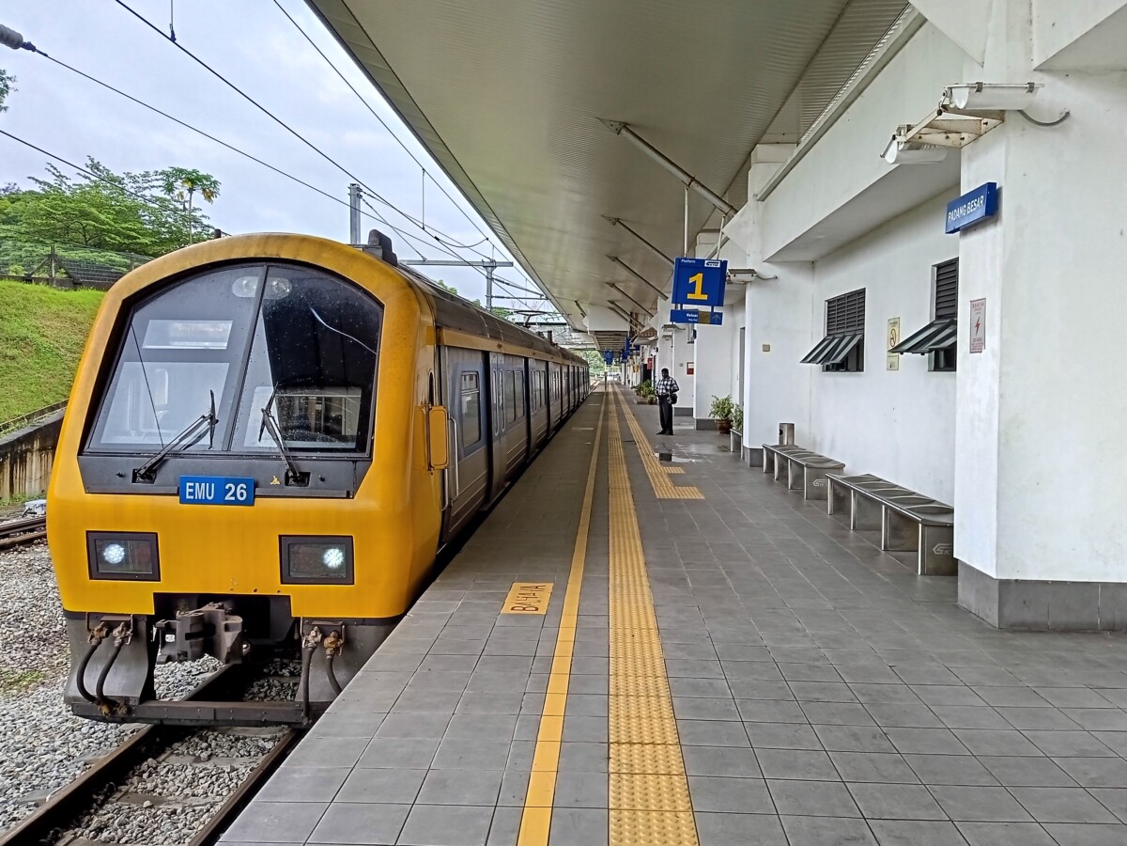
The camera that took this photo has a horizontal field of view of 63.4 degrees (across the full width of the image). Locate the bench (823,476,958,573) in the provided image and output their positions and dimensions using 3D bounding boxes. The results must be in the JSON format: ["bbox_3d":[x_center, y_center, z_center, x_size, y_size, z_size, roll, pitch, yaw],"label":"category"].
[{"bbox_3d":[3.114,0.879,8.565,0.540,0.445,3.080,0,3,3],"label":"bench"}]

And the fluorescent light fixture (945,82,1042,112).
[{"bbox_3d":[2.484,-1.881,5.240,0.450,0.150,0.280,0,19,3],"label":"fluorescent light fixture"}]

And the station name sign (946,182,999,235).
[{"bbox_3d":[2.666,-1.399,5.973,0.065,0.205,0.670,0,3,3],"label":"station name sign"}]

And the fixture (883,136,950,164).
[{"bbox_3d":[2.536,-1.958,6.486,0.440,0.150,0.290,0,-15,3],"label":"fixture"}]

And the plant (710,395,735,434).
[{"bbox_3d":[4.181,-0.210,23.944,0.600,1.020,0.600,0,3,3],"label":"plant"}]

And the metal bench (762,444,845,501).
[{"bbox_3d":[3.338,0.650,12.853,0.540,0.445,3.100,0,3,3],"label":"metal bench"}]

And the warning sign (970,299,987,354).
[{"bbox_3d":[2.685,-0.630,5.915,0.010,0.345,0.250,0,3,3],"label":"warning sign"}]

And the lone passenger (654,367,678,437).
[{"bbox_3d":[2.595,-0.555,23.353,0.540,1.720,0.380,2,4,31],"label":"lone passenger"}]

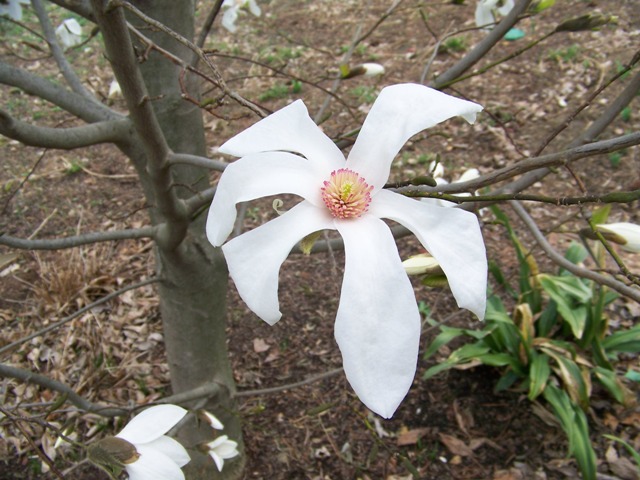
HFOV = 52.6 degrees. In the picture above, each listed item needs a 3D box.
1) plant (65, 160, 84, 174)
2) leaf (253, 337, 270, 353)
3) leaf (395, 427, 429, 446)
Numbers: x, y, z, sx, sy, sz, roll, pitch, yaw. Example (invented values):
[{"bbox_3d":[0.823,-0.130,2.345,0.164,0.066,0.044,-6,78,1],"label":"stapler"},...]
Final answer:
[{"bbox_3d":[-1.170,-0.355,3.071,0.095,0.050,0.090,0,33,0],"label":"plant"},{"bbox_3d":[-0.181,0.331,2.043,0.045,0.015,0.062,-7,34,-11],"label":"leaf"},{"bbox_3d":[0.249,0.528,1.735,0.103,0.020,0.044,-21,39,-29],"label":"leaf"}]

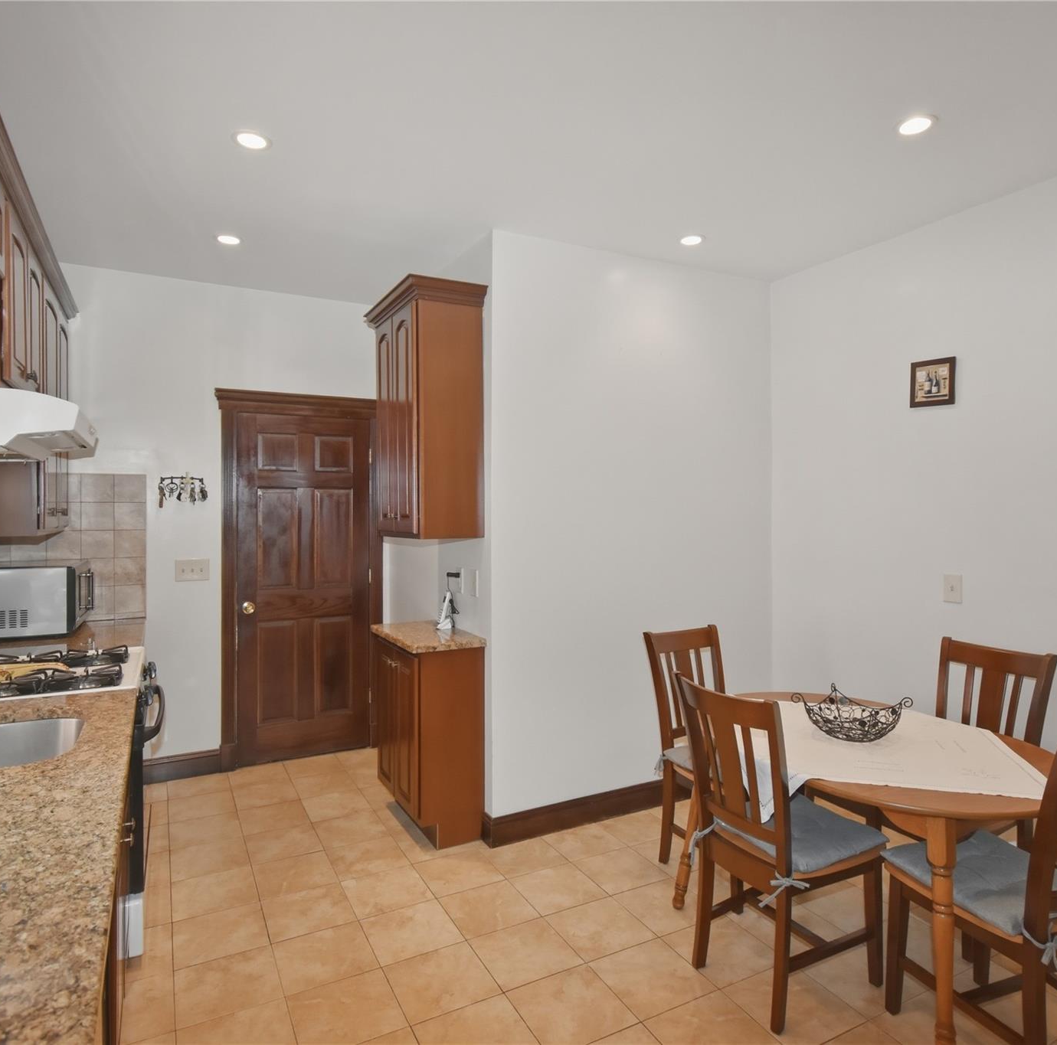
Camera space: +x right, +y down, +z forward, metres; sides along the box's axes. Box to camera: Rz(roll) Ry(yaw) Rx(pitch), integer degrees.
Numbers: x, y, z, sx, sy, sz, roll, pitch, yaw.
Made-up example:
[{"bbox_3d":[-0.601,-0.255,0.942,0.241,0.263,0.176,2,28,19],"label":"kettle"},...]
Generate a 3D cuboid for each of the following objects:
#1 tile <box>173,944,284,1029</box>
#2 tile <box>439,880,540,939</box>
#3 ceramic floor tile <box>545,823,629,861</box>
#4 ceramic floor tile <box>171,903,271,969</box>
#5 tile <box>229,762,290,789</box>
[{"bbox_3d":[-0.956,1.472,2.079,0.300,0.010,0.295,0,1,-28],"label":"tile"},{"bbox_3d":[-0.152,1.454,2.461,0.298,0.010,0.296,0,0,-28],"label":"tile"},{"bbox_3d":[0.251,1.466,2.989,0.300,0.010,0.295,0,1,-28],"label":"ceramic floor tile"},{"bbox_3d":[-1.097,1.470,2.329,0.300,0.010,0.295,0,1,-28],"label":"ceramic floor tile"},{"bbox_3d":[-1.531,1.454,3.735,0.298,0.010,0.296,0,0,-28],"label":"tile"}]

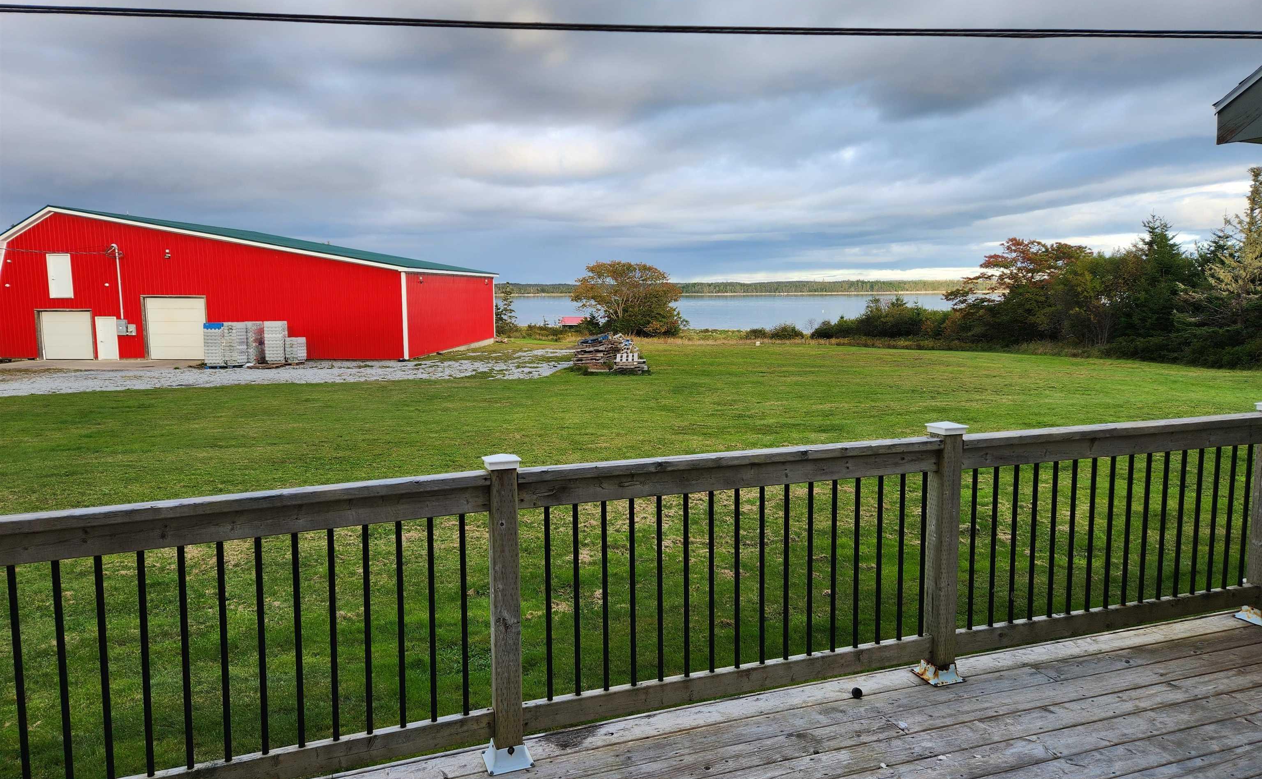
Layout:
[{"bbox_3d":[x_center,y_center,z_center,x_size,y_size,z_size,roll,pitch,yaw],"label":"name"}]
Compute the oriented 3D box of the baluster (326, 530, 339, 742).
[{"bbox_3d":[-0.967,0.801,2.725,0.019,0.705,0.019,-3,7,-19],"label":"baluster"}]

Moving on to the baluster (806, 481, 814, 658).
[{"bbox_3d":[0.712,0.718,3.335,0.019,0.705,0.019,-3,7,-19],"label":"baluster"}]

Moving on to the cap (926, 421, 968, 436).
[{"bbox_3d":[1.306,0.156,3.466,0.118,0.045,0.118,-3,7,-19],"label":"cap"}]

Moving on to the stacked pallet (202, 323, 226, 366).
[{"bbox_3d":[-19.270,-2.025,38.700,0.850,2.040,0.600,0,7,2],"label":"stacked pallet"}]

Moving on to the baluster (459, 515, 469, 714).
[{"bbox_3d":[-0.531,0.721,2.672,0.019,0.655,0.019,-3,7,-19],"label":"baluster"}]

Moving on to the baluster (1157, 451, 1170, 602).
[{"bbox_3d":[2.495,0.643,3.934,0.019,0.705,0.019,-3,7,-19],"label":"baluster"}]

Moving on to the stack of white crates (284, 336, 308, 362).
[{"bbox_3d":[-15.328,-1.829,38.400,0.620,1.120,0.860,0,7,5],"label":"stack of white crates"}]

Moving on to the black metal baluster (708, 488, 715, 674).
[{"bbox_3d":[0.286,0.686,2.975,0.019,0.655,0.019,-3,7,-19],"label":"black metal baluster"}]

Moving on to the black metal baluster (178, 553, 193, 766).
[{"bbox_3d":[-1.355,0.822,2.555,0.019,0.700,0.019,-2,6,-20],"label":"black metal baluster"}]

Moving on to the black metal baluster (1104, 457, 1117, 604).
[{"bbox_3d":[2.166,0.651,3.793,0.019,0.700,0.019,-2,6,-18],"label":"black metal baluster"}]

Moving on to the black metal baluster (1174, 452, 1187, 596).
[{"bbox_3d":[2.573,0.632,3.926,0.019,0.700,0.019,-2,6,-18],"label":"black metal baluster"}]

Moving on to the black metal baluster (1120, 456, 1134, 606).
[{"bbox_3d":[2.289,0.654,3.867,0.019,0.705,0.019,-3,7,-19],"label":"black metal baluster"}]

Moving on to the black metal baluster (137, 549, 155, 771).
[{"bbox_3d":[-1.469,0.835,2.538,0.019,0.705,0.019,-3,7,-19],"label":"black metal baluster"}]

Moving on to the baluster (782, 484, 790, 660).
[{"bbox_3d":[0.611,0.722,3.298,0.019,0.705,0.019,-3,7,-19],"label":"baluster"}]

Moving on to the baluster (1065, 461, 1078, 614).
[{"bbox_3d":[1.980,0.667,3.769,0.019,0.705,0.019,-3,7,-19],"label":"baluster"}]

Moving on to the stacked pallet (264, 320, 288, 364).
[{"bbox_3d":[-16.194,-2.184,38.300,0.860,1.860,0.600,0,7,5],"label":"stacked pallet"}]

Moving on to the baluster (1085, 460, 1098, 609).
[{"bbox_3d":[2.063,0.655,3.760,0.019,0.700,0.019,-2,6,-18],"label":"baluster"}]

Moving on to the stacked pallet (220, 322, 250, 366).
[{"bbox_3d":[-18.250,-2.080,38.700,1.030,2.020,1.030,-1,6,-3],"label":"stacked pallet"}]

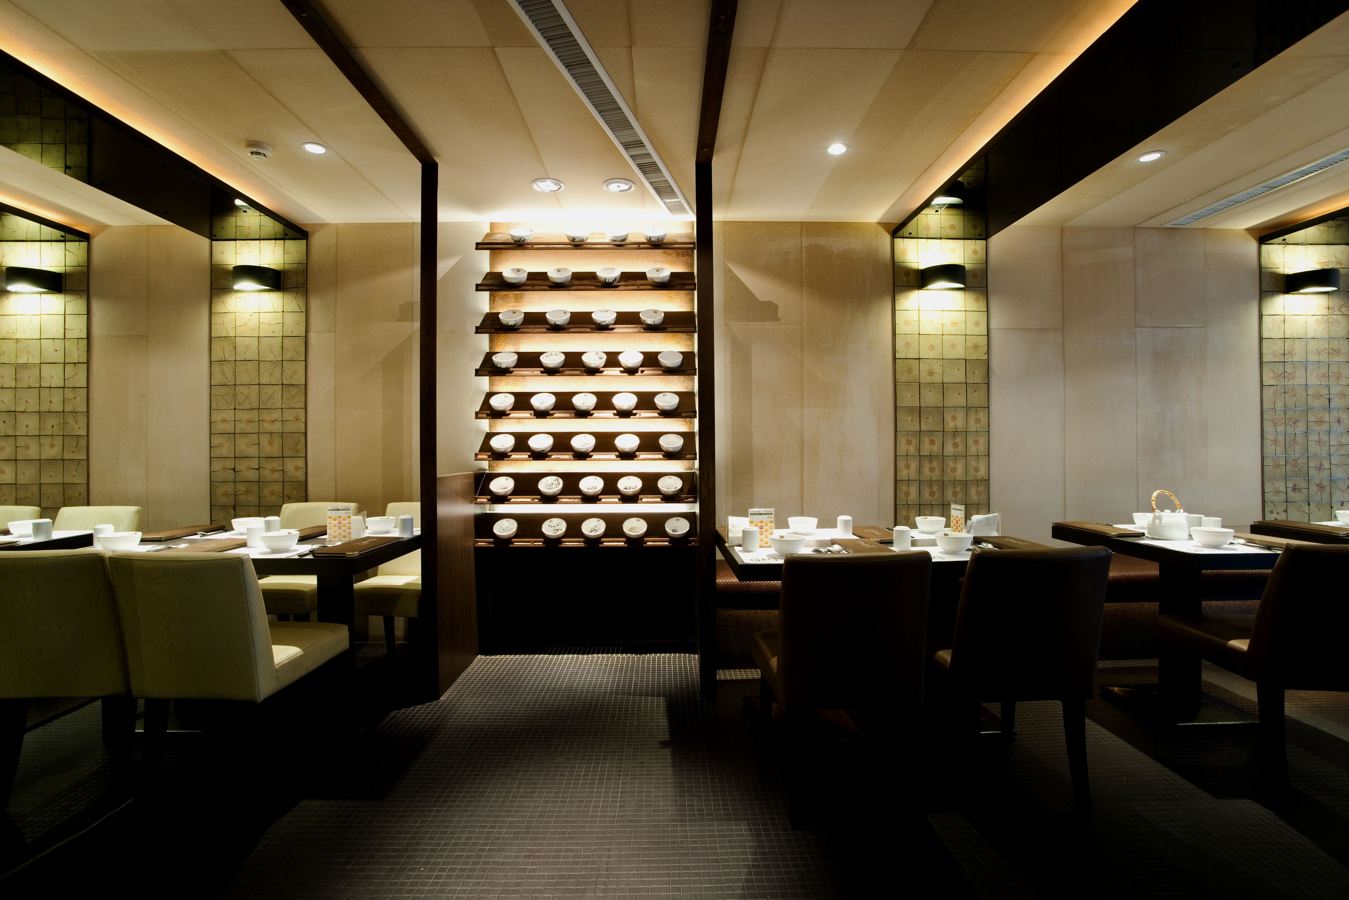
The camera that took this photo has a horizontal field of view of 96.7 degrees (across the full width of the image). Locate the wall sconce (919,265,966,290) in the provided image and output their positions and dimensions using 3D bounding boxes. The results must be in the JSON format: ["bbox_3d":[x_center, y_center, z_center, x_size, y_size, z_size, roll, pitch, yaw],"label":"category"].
[{"bbox_3d":[1.646,-1.040,3.613,0.255,0.114,0.125,0,0,-1],"label":"wall sconce"}]

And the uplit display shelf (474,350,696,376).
[{"bbox_3d":[-0.485,-0.484,3.370,1.205,0.167,0.215,0,0,-1],"label":"uplit display shelf"}]

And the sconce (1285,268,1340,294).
[{"bbox_3d":[4.016,-1.050,3.734,0.255,0.114,0.125,0,0,-1],"label":"sconce"}]

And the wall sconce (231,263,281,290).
[{"bbox_3d":[-2.425,-0.986,3.443,0.258,0.111,0.120,0,0,-1],"label":"wall sconce"}]

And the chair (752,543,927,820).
[{"bbox_3d":[0.540,0.731,2.097,0.450,0.856,0.590,0,0,-3],"label":"chair"}]

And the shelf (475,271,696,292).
[{"bbox_3d":[-0.487,-0.948,3.369,1.205,0.166,0.215,0,0,-1],"label":"shelf"}]

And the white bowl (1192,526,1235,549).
[{"bbox_3d":[2.070,0.341,2.305,0.127,0.068,0.127,0,0,0],"label":"white bowl"}]

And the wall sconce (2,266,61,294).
[{"bbox_3d":[-3.687,-0.968,3.423,0.258,0.111,0.120,0,0,-1],"label":"wall sconce"}]

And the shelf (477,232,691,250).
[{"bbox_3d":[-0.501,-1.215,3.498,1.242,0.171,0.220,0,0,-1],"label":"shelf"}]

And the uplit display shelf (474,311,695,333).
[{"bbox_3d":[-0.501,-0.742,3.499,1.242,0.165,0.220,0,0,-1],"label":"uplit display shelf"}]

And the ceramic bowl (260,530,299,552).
[{"bbox_3d":[-1.609,0.379,2.444,0.132,0.072,0.132,0,0,-1],"label":"ceramic bowl"}]

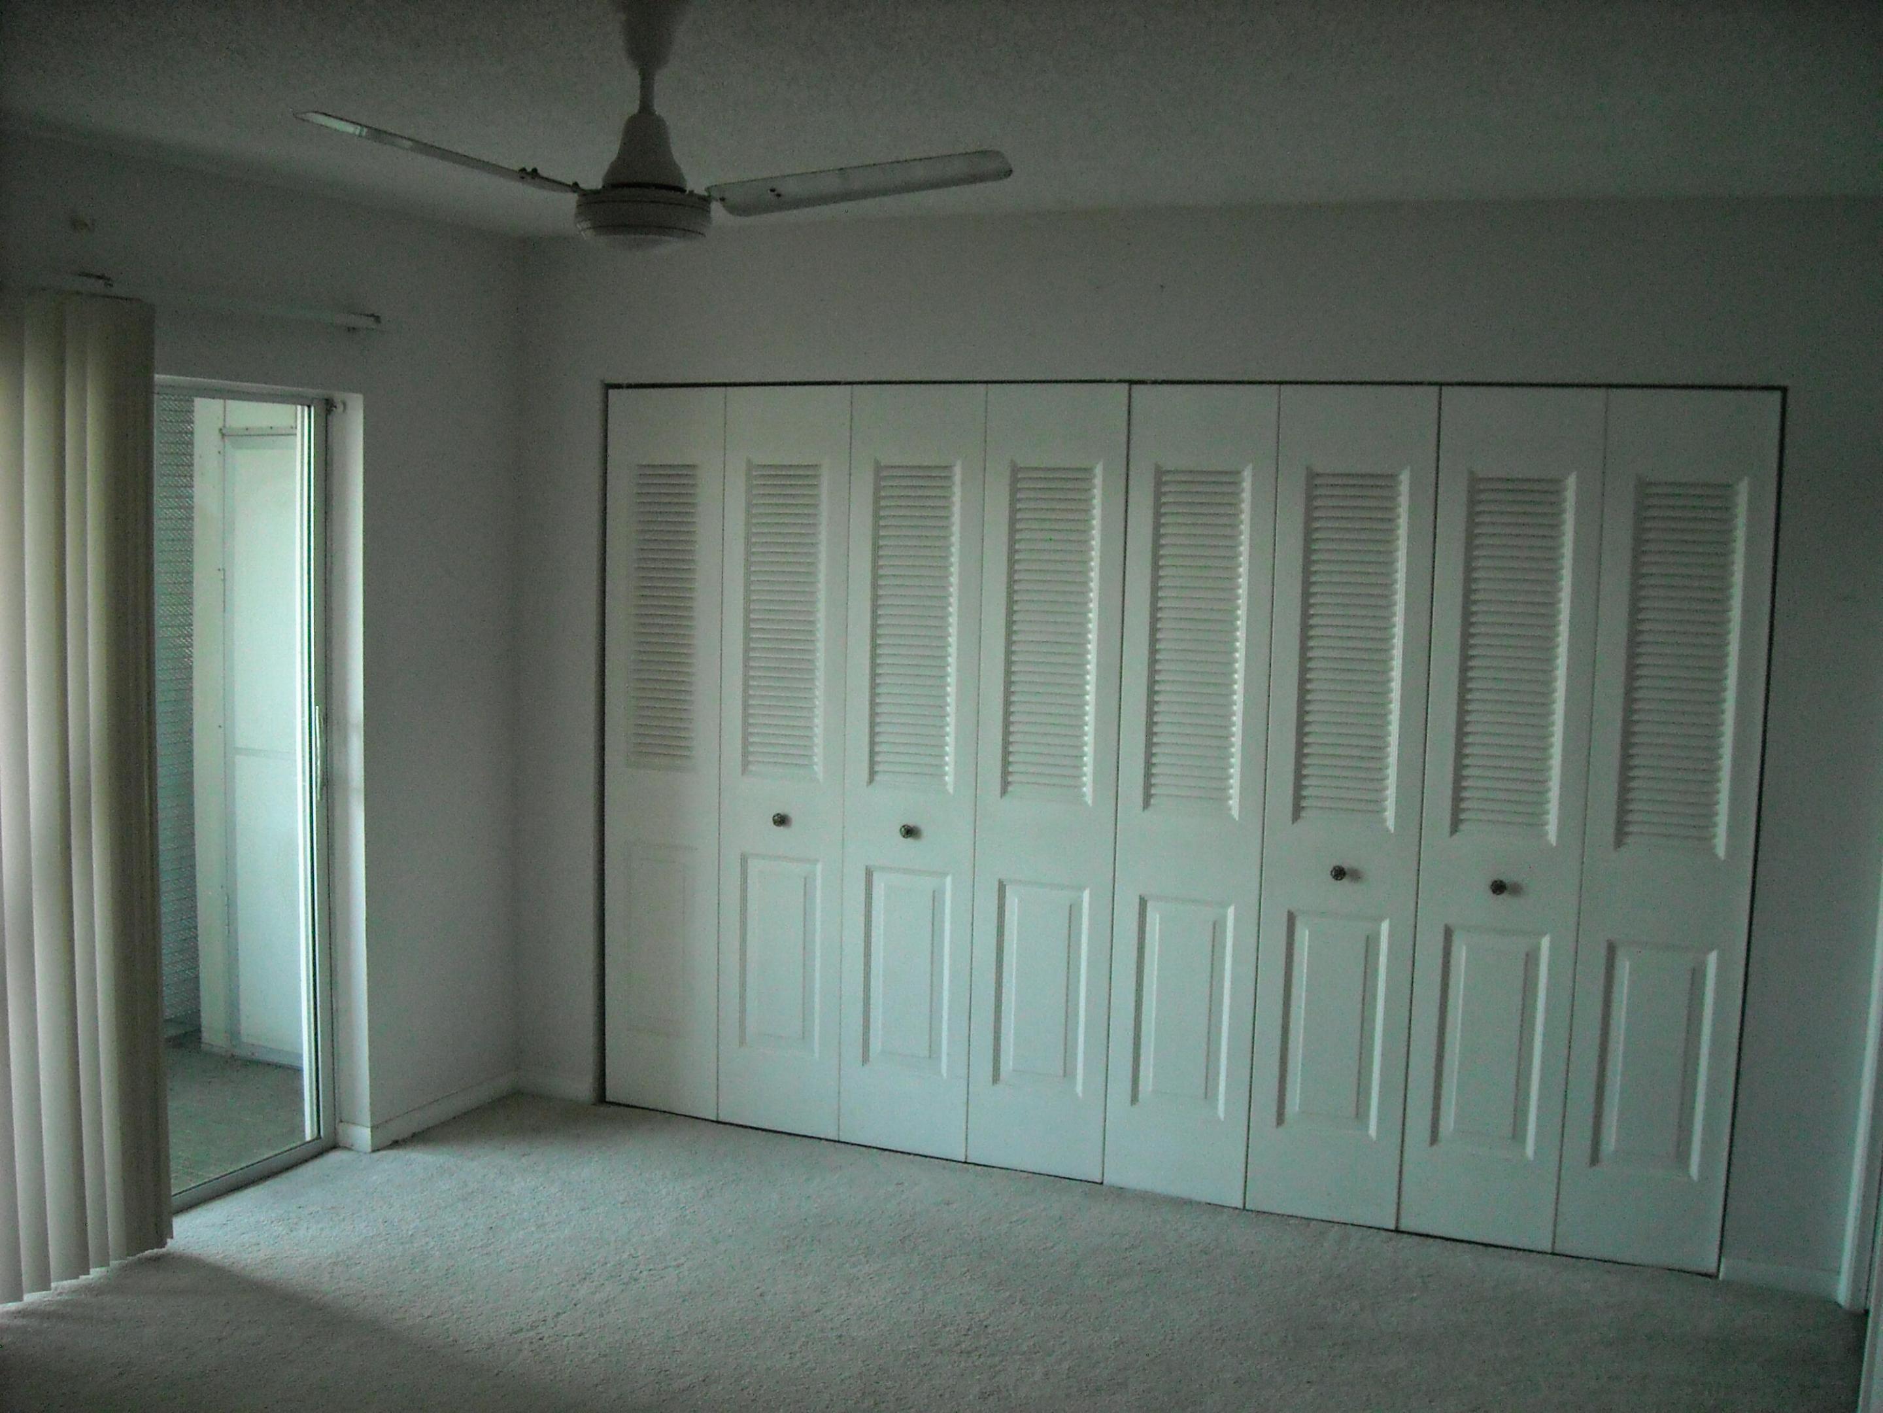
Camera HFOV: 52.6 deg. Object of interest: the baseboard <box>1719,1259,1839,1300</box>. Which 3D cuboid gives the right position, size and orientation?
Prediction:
[{"bbox_3d":[1.894,1.286,4.303,0.238,0.060,0.015,4,7,22],"label":"baseboard"}]

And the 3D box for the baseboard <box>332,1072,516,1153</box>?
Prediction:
[{"bbox_3d":[-1.427,1.109,5.301,0.132,0.073,0.600,4,7,22],"label":"baseboard"}]

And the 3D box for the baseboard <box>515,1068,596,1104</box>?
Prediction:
[{"bbox_3d":[-1.111,1.095,5.504,0.255,0.073,0.015,4,7,22],"label":"baseboard"}]

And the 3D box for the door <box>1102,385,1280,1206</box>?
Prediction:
[{"bbox_3d":[0.614,0.228,4.731,0.366,2.015,0.035,4,7,22],"label":"door"}]

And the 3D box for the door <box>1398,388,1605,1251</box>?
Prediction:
[{"bbox_3d":[1.300,0.274,4.456,0.366,2.015,0.035,4,7,22],"label":"door"}]

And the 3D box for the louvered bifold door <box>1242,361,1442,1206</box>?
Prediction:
[{"bbox_3d":[0.957,0.251,4.593,0.366,2.015,0.035,4,7,22],"label":"louvered bifold door"}]

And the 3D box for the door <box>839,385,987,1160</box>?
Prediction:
[{"bbox_3d":[-0.071,0.183,5.006,0.366,2.015,0.035,4,7,22],"label":"door"}]

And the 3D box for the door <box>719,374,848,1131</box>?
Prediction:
[{"bbox_3d":[-0.414,0.160,5.143,0.366,2.015,0.035,4,7,22],"label":"door"}]

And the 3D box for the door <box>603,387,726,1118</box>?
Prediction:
[{"bbox_3d":[-0.757,0.137,5.280,0.366,2.015,0.035,4,7,22],"label":"door"}]

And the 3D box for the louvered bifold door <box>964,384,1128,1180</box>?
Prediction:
[{"bbox_3d":[0.271,0.206,4.868,0.366,2.015,0.035,4,7,22],"label":"louvered bifold door"}]

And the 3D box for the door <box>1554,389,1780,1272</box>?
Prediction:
[{"bbox_3d":[1.643,0.297,4.318,0.366,2.015,0.035,4,7,22],"label":"door"}]

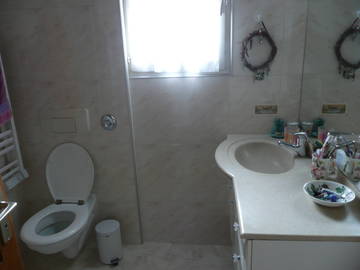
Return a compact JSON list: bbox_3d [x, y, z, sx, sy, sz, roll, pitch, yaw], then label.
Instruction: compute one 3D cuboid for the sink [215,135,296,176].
[{"bbox_3d":[0.405,0.173,1.632,0.410,0.160,0.660,-1,15,5],"label":"sink"}]

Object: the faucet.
[{"bbox_3d":[0.598,0.050,1.532,0.170,0.126,0.050,-1,15,5],"label":"faucet"}]

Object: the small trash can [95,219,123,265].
[{"bbox_3d":[-0.503,0.779,2.112,0.168,0.256,0.187,-11,17,-28],"label":"small trash can"}]

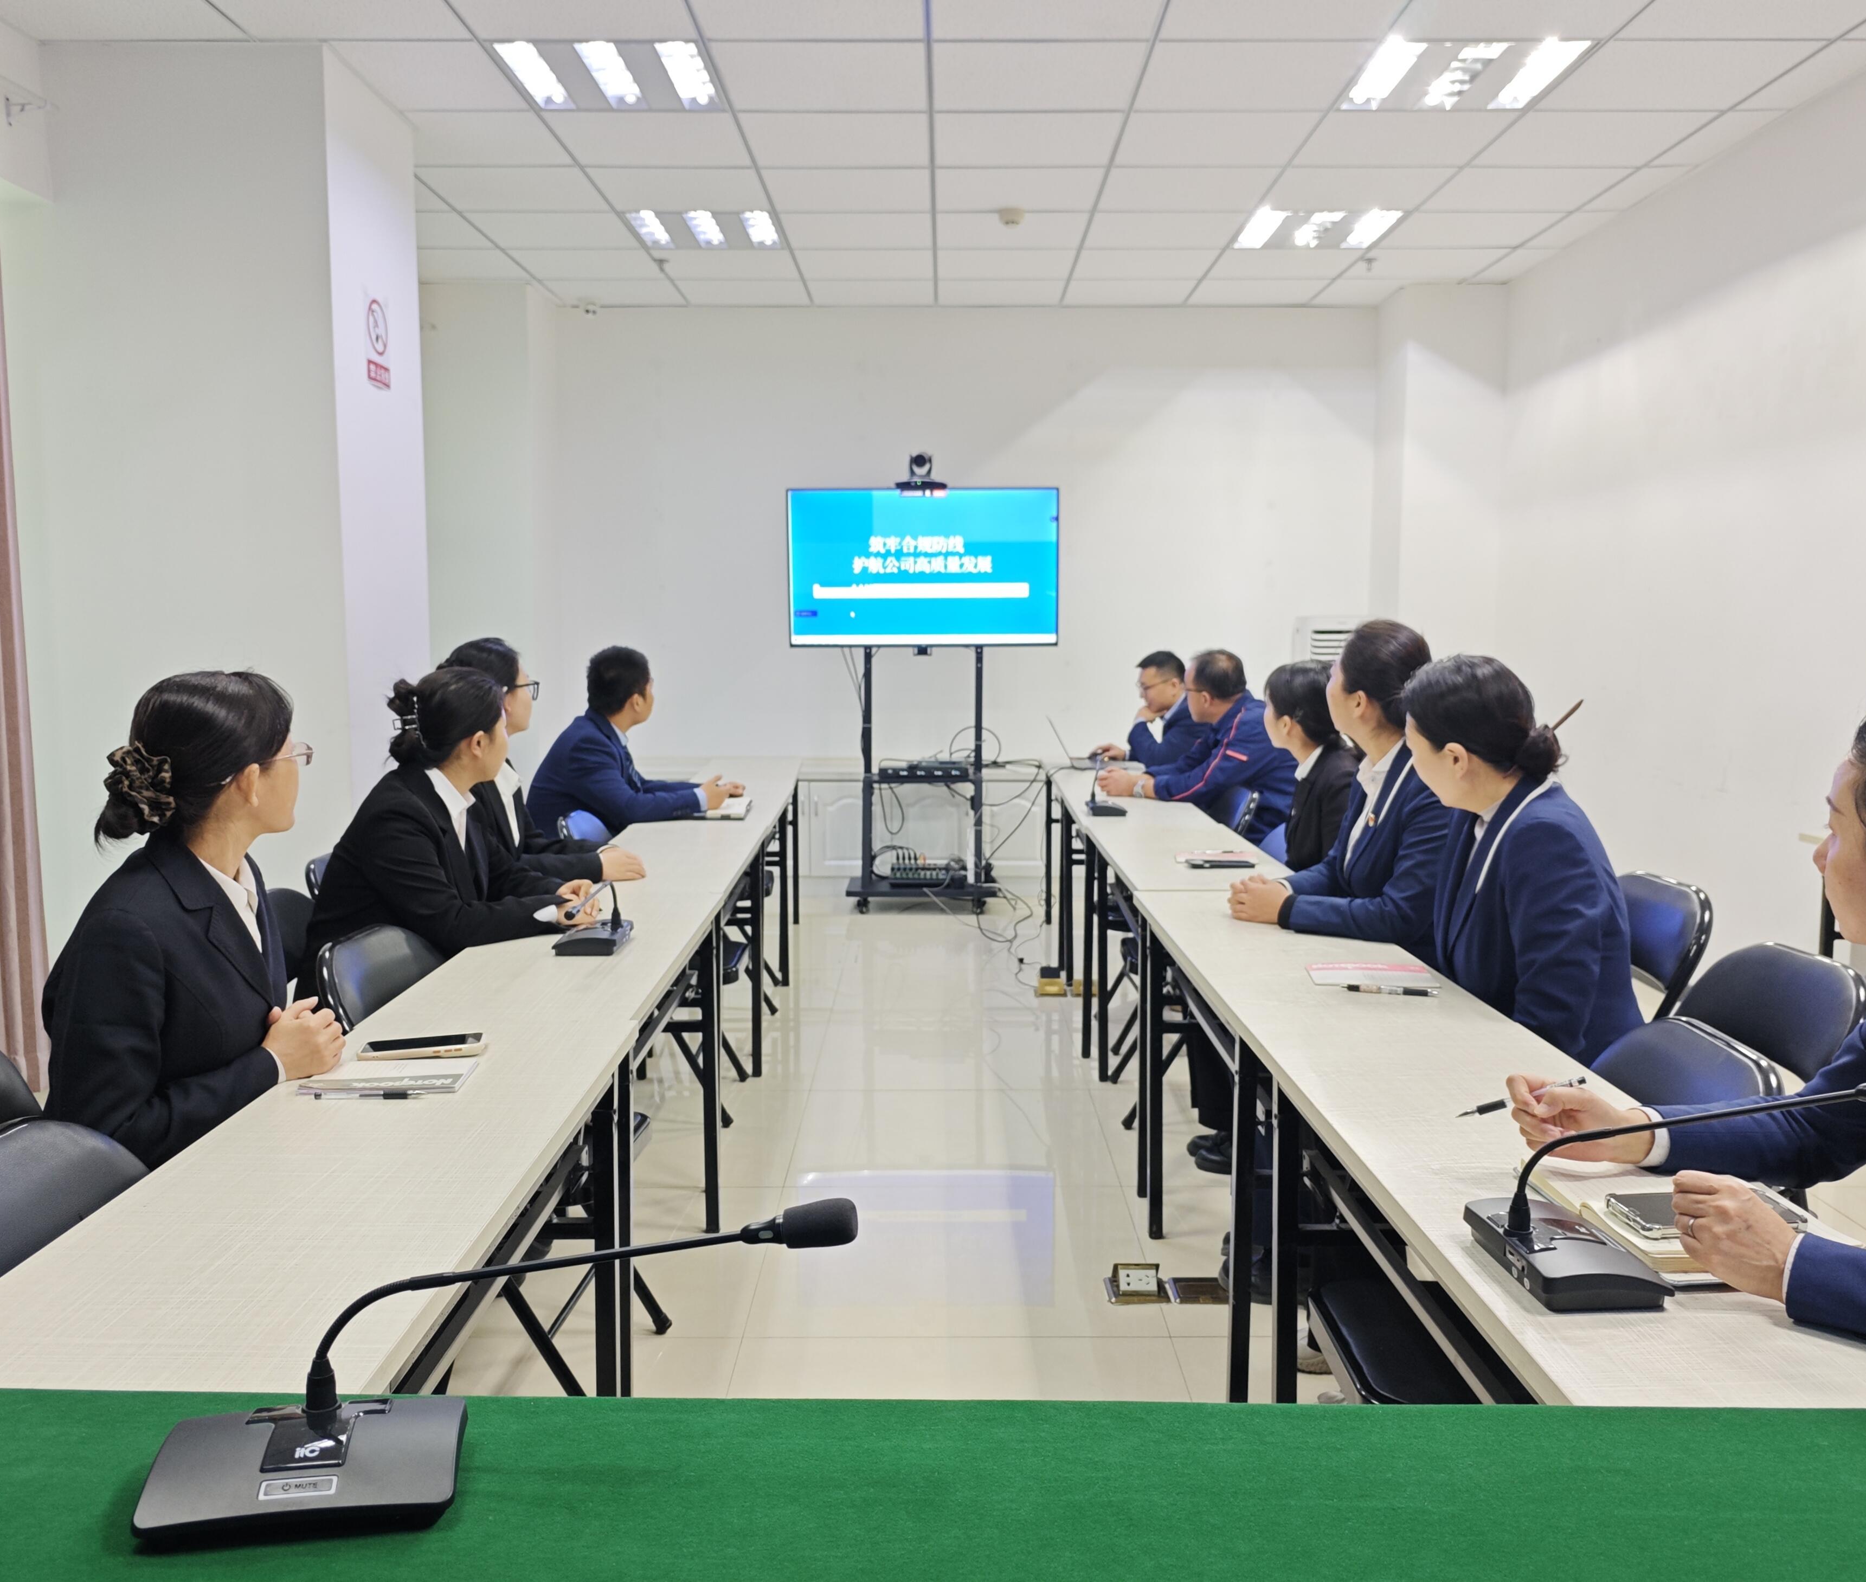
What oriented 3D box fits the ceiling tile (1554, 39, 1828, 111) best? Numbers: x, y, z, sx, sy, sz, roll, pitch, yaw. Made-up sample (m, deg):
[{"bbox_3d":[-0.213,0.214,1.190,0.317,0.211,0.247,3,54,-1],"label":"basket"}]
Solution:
[{"bbox_3d":[2.158,-2.092,4.271,0.618,0.020,0.557,0,6,0],"label":"ceiling tile"}]

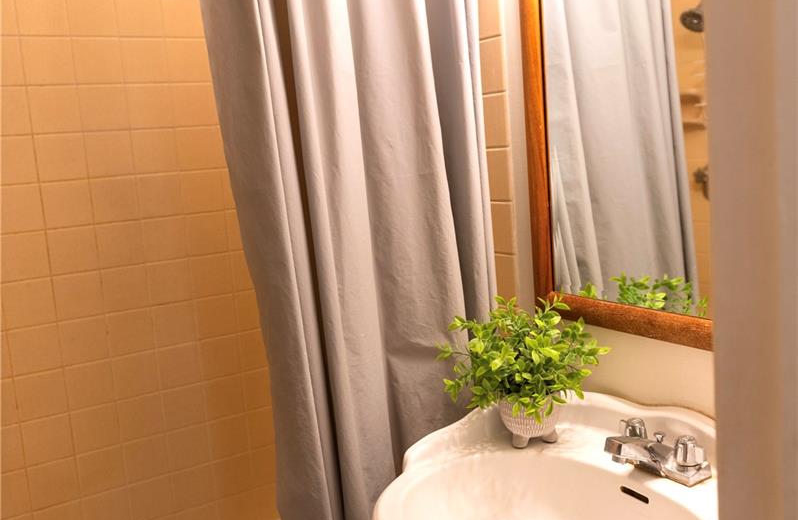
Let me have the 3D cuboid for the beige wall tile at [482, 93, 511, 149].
[{"bbox_3d":[0.195,-0.283,1.627,0.010,0.108,0.105,-9,9,-32],"label":"beige wall tile"}]

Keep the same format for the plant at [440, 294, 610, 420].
[{"bbox_3d":[0.216,0.169,1.389,0.275,0.212,0.290,-4,7,1],"label":"plant"}]

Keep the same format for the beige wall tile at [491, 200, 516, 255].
[{"bbox_3d":[0.212,-0.068,1.656,0.010,0.108,0.105,-9,9,-32],"label":"beige wall tile"}]

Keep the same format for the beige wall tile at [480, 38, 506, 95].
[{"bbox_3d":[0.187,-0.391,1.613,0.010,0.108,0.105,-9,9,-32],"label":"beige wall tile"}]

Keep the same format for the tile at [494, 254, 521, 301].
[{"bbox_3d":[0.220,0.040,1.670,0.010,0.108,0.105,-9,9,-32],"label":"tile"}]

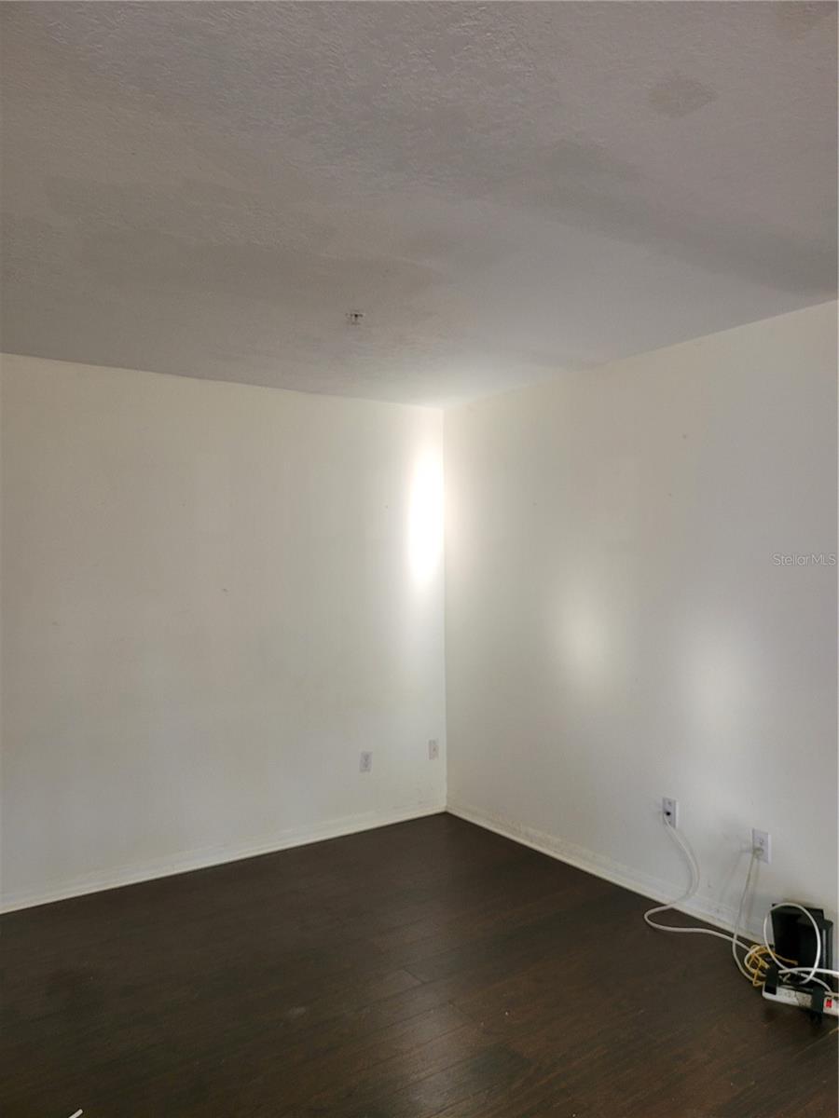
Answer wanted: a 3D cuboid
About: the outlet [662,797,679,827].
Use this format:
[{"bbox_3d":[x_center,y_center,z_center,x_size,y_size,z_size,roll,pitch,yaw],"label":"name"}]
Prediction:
[{"bbox_3d":[1.082,1.095,3.620,0.011,0.116,0.073,0,0,-33],"label":"outlet"}]

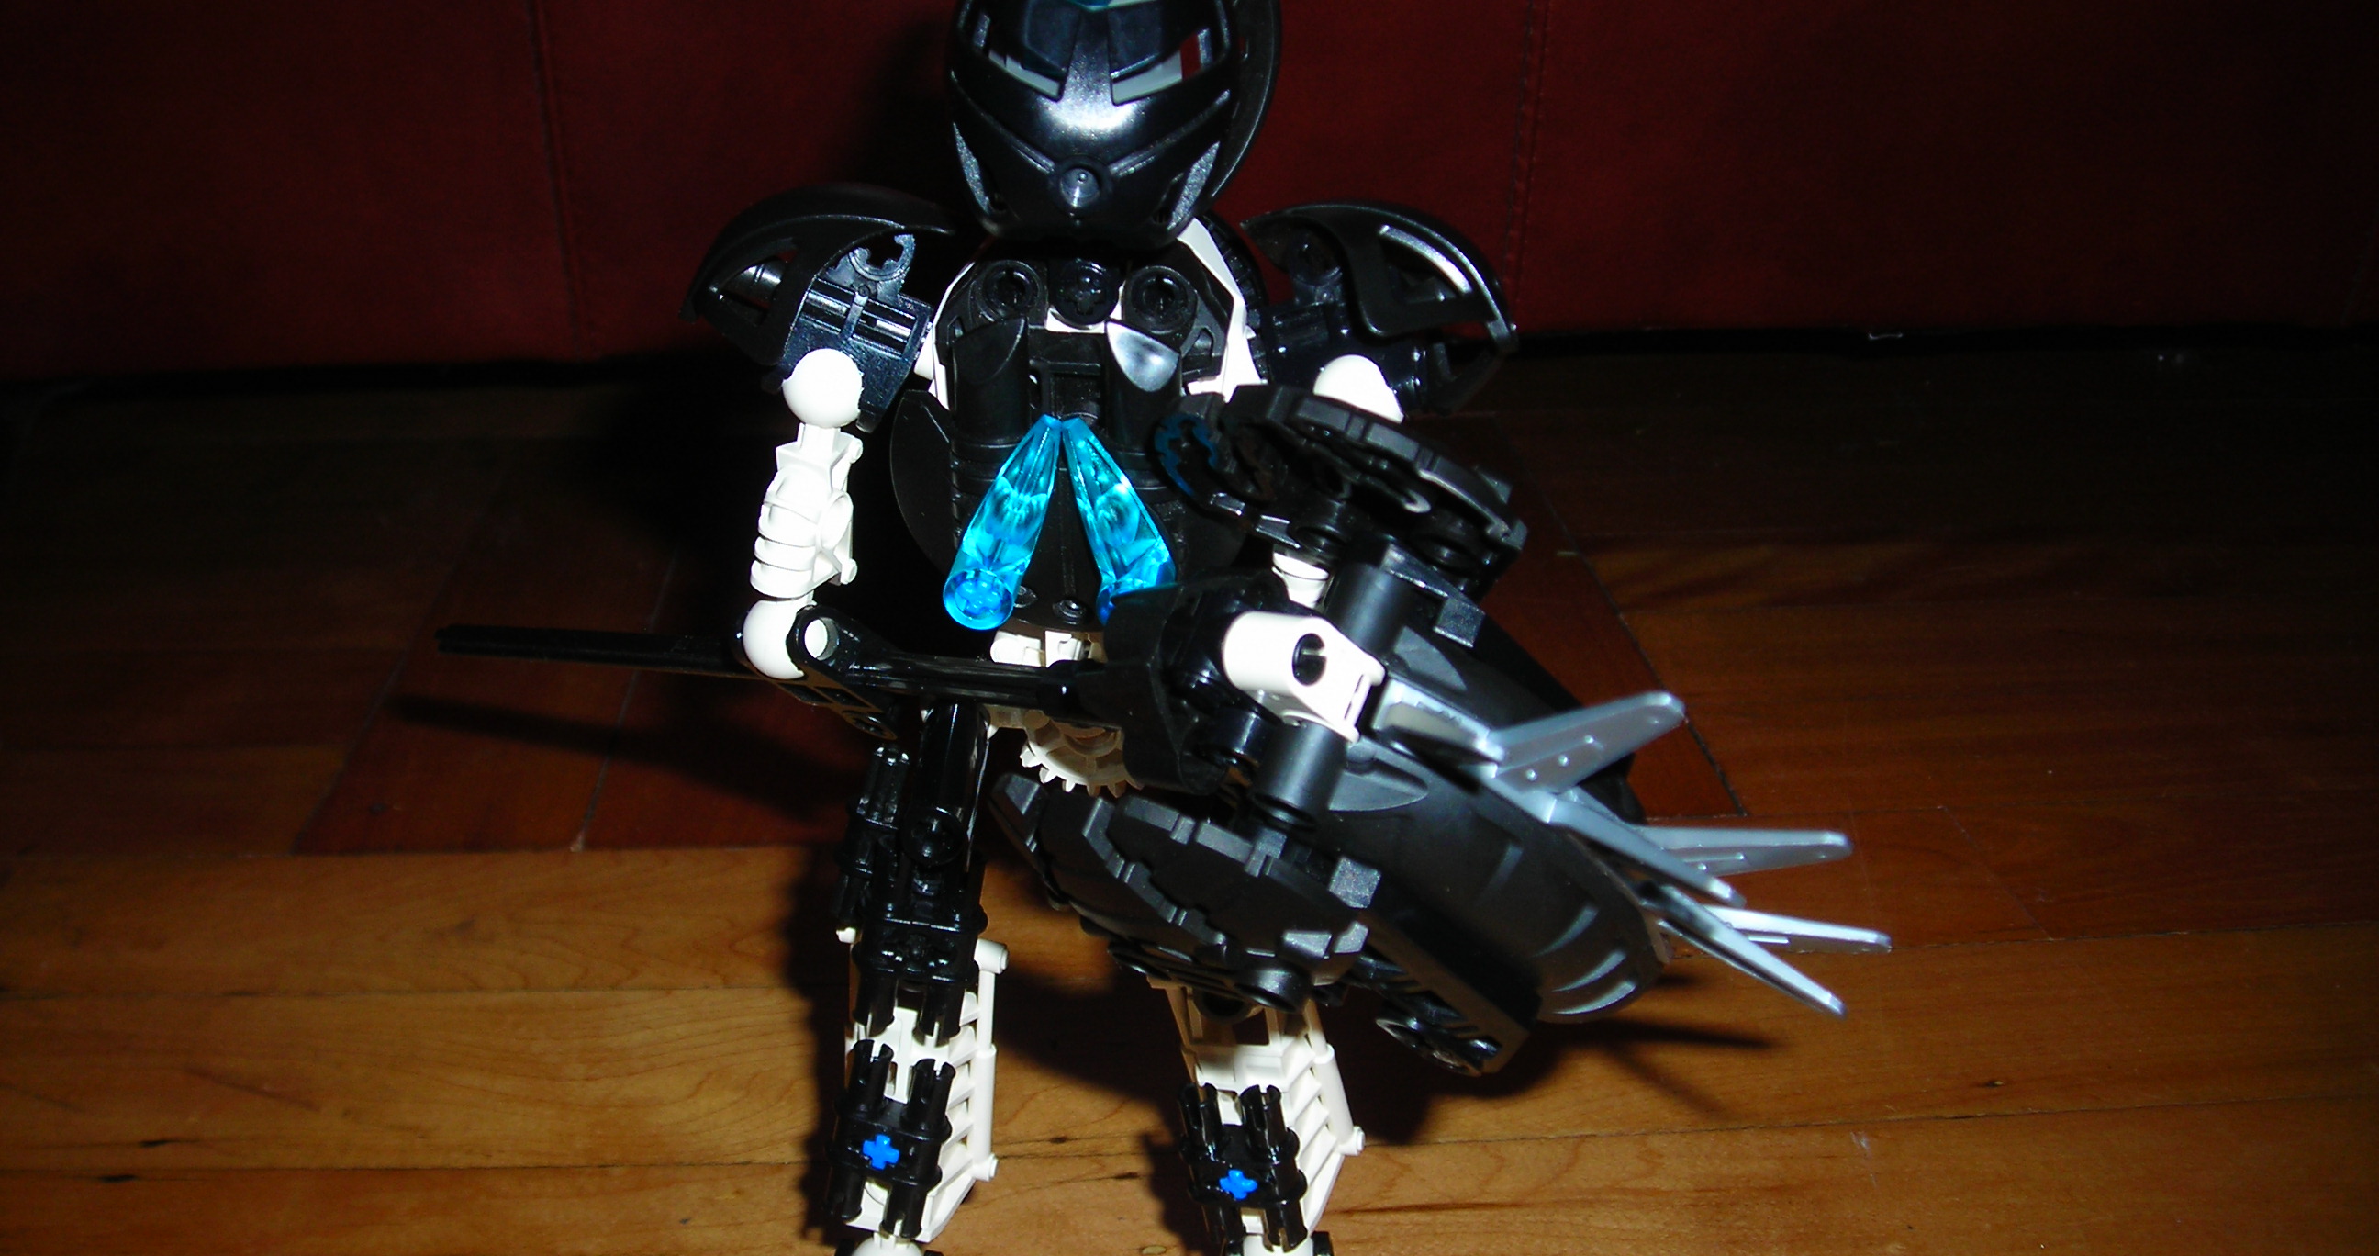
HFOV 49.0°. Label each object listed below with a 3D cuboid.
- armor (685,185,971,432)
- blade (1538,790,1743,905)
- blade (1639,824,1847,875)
[{"bbox_3d":[-0.047,-0.043,0.343,0.035,0.030,0.027,1,9,7],"label":"armor"},{"bbox_3d":[0.045,0.022,0.258,0.024,0.004,0.006,28,0,0],"label":"blade"},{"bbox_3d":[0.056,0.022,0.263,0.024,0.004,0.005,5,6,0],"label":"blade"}]

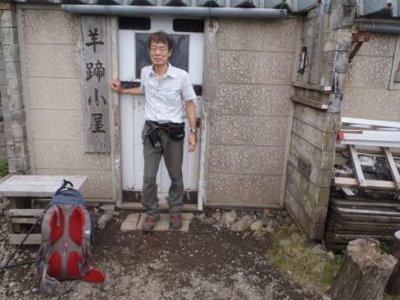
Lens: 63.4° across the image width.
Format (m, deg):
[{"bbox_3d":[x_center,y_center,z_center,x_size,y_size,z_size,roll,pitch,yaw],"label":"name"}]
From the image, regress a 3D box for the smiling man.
[{"bbox_3d":[-0.419,-0.150,2.870,0.760,1.708,0.400,3,12,8],"label":"smiling man"}]

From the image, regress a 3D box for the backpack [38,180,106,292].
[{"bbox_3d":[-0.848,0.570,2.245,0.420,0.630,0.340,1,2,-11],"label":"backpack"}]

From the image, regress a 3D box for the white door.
[{"bbox_3d":[-0.376,-0.338,3.157,0.809,1.798,0.050,2,12,1],"label":"white door"}]

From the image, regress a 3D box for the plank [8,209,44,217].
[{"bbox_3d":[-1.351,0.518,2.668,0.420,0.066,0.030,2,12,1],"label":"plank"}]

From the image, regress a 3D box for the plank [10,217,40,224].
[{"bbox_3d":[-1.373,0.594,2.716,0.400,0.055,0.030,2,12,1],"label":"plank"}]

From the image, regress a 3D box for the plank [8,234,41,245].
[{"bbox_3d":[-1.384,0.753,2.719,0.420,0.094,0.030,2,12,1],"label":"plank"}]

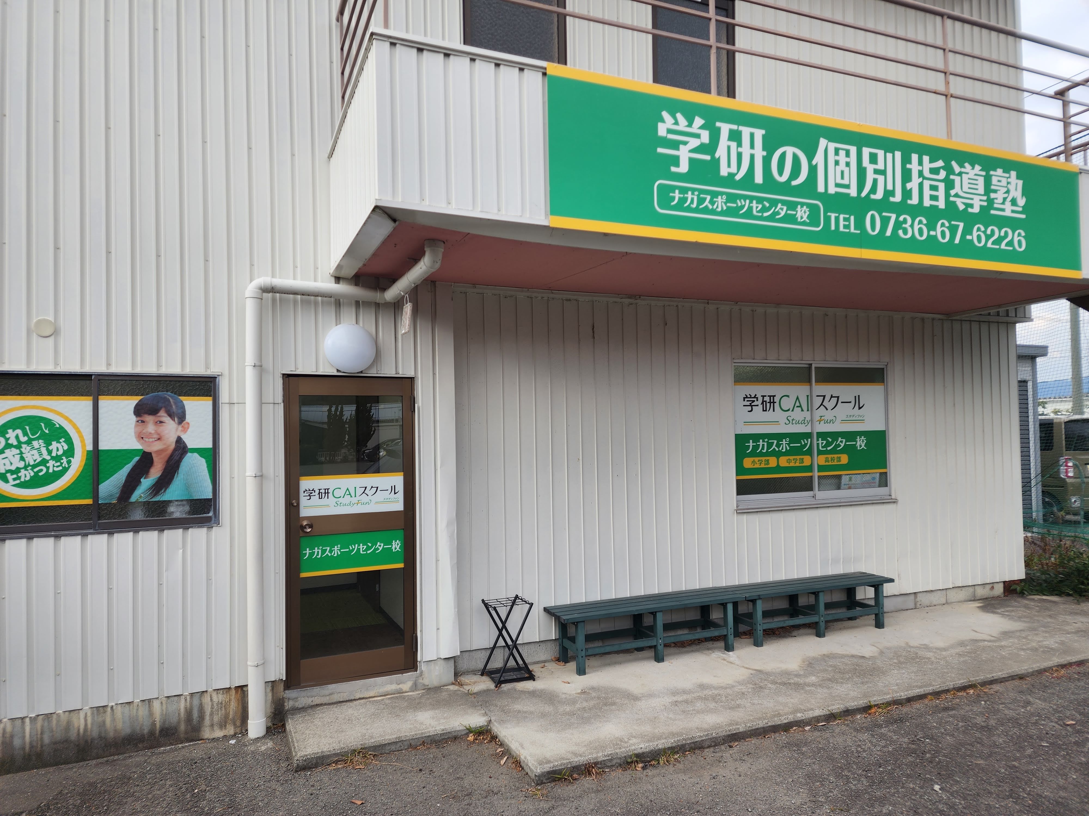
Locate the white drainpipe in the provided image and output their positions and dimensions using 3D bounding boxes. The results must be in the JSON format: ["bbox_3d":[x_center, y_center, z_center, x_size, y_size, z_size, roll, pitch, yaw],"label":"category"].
[{"bbox_3d":[-1.116,0.527,3.952,0.923,2.725,1.055,0,-1,-24],"label":"white drainpipe"}]

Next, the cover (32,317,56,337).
[{"bbox_3d":[-2.689,-0.432,3.888,0.108,0.108,0.030,0,-1,-24],"label":"cover"}]

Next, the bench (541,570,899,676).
[{"bbox_3d":[1.429,1.608,5.530,2.904,0.388,0.374,-1,-1,-21],"label":"bench"}]

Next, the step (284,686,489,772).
[{"bbox_3d":[-0.938,1.864,4.277,1.065,0.095,0.600,0,-1,-24],"label":"step"}]

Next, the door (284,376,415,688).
[{"bbox_3d":[-1.206,0.749,4.529,0.799,1.880,0.080,0,-2,-21],"label":"door"}]

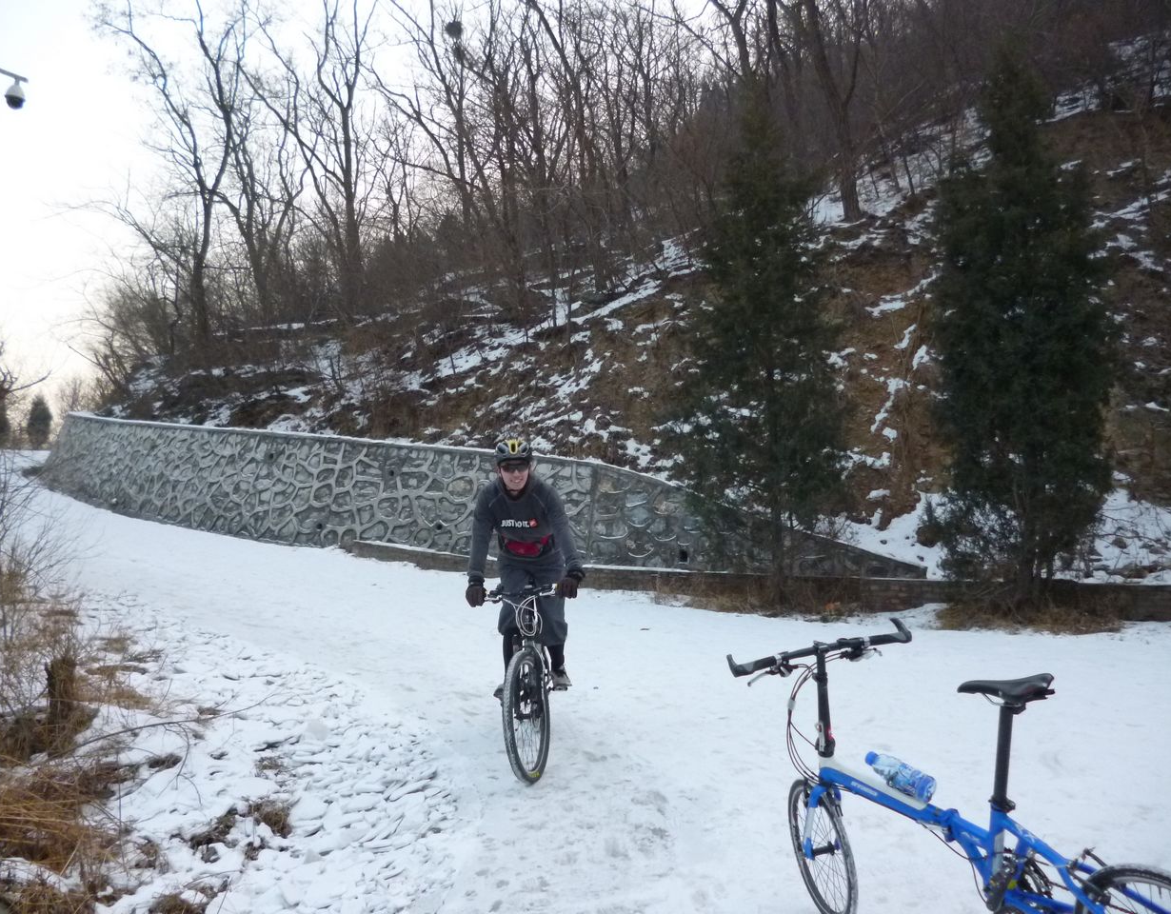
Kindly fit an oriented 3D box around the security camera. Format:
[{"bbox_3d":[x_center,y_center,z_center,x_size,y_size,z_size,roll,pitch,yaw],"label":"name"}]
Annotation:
[{"bbox_3d":[-7.350,-4.670,12.700,0.220,0.330,0.220,1,-2,-30],"label":"security camera"}]

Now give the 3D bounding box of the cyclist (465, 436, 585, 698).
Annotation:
[{"bbox_3d":[-0.330,0.645,5.450,0.630,1.520,0.880,-1,-2,3],"label":"cyclist"}]

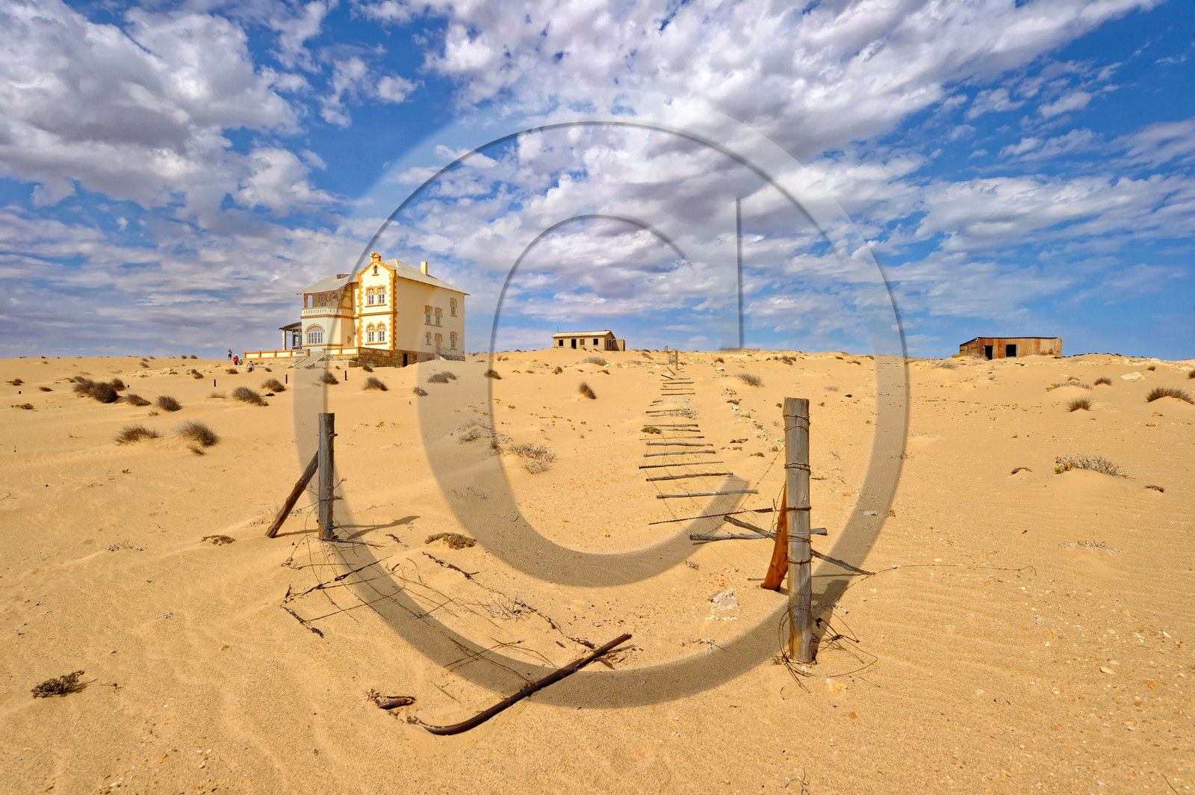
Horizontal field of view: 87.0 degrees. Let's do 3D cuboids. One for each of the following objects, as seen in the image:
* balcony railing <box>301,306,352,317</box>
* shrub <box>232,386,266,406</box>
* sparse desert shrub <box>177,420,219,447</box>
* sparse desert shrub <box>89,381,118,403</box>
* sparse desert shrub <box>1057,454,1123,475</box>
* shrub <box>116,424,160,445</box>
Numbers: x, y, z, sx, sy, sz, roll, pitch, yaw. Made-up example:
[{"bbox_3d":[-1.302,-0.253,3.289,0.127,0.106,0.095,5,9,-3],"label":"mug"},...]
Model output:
[{"bbox_3d":[-30.700,-9.350,70.900,5.600,1.000,2.600,0,-1,24],"label":"balcony railing"},{"bbox_3d":[-14.259,-0.057,25.800,1.250,0.760,1.050,0,0,0],"label":"shrub"},{"bbox_3d":[-9.598,0.861,15.100,0.870,0.620,0.820,0,0,0],"label":"sparse desert shrub"},{"bbox_3d":[-20.614,-0.234,26.300,1.000,0.880,0.950,0,0,0],"label":"sparse desert shrub"},{"bbox_3d":[7.794,1.074,10.000,0.950,0.330,0.700,0,0,0],"label":"sparse desert shrub"},{"bbox_3d":[-11.311,0.907,15.500,0.950,0.470,0.850,0,0,0],"label":"shrub"}]

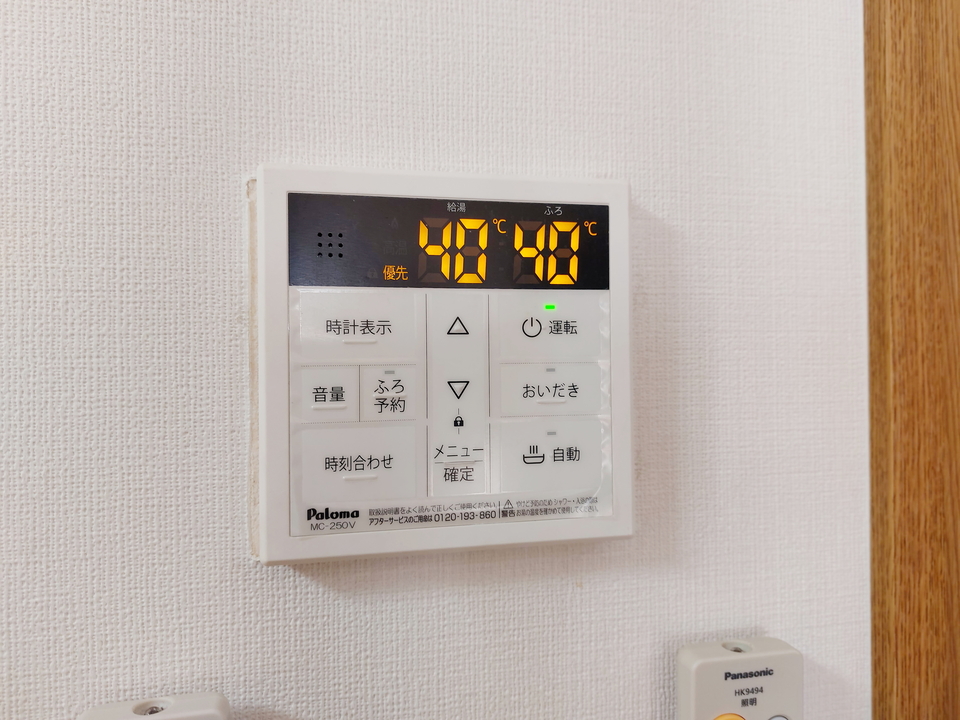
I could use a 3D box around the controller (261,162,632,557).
[{"bbox_3d":[-0.010,0.001,0.220,0.120,0.120,0.019,0,0,-11],"label":"controller"}]

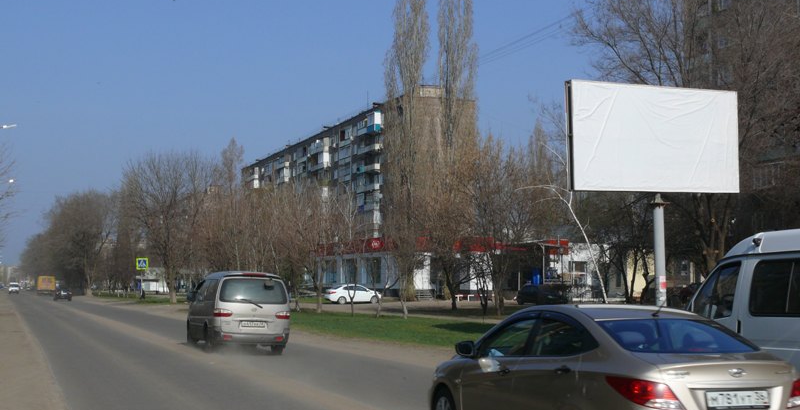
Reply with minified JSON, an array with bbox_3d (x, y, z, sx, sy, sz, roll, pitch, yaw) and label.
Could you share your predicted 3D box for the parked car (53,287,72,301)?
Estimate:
[{"bbox_3d":[-35.630,9.418,112.000,1.680,1.430,4.200,1,-5,-20],"label":"parked car"}]

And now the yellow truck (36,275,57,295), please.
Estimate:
[{"bbox_3d":[-53.837,12.252,162.000,2.350,2.950,6.000,1,-5,-20],"label":"yellow truck"}]

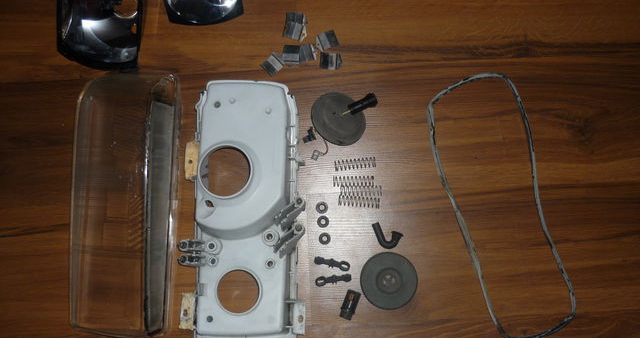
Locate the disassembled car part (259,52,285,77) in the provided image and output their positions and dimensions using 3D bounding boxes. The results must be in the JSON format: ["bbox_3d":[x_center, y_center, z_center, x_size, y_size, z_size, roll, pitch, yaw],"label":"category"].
[{"bbox_3d":[-0.073,-0.161,0.938,0.031,0.011,0.026,-44,86,-2],"label":"disassembled car part"}]

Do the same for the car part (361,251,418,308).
[{"bbox_3d":[0.103,0.166,0.905,0.085,0.020,0.085,0,86,2],"label":"car part"}]

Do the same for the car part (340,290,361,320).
[{"bbox_3d":[0.047,0.209,0.933,0.020,0.019,0.043,21,87,2],"label":"car part"}]

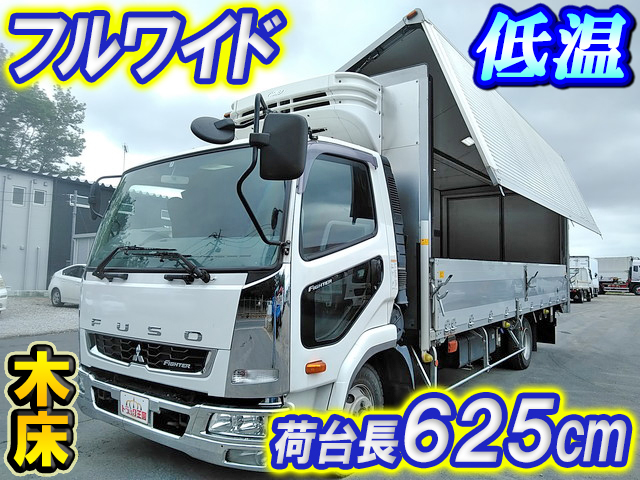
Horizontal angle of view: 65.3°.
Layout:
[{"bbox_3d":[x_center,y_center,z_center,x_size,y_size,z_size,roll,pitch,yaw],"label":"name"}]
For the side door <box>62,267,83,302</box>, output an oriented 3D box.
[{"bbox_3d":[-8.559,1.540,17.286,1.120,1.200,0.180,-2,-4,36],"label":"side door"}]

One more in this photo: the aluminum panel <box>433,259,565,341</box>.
[{"bbox_3d":[2.882,0.699,7.096,0.070,0.730,6.350,-2,-4,36],"label":"aluminum panel"}]

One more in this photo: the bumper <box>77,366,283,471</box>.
[{"bbox_3d":[-1.157,1.205,3.592,2.300,0.410,0.380,-2,-4,36],"label":"bumper"}]

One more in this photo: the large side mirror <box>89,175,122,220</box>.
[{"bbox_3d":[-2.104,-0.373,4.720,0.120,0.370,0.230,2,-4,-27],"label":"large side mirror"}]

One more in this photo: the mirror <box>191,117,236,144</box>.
[{"bbox_3d":[-0.546,-0.562,2.560,0.220,0.070,0.210,2,41,-32],"label":"mirror"}]

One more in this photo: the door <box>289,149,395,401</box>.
[{"bbox_3d":[0.166,0.182,3.692,0.150,1.620,1.300,-2,-4,36],"label":"door"}]

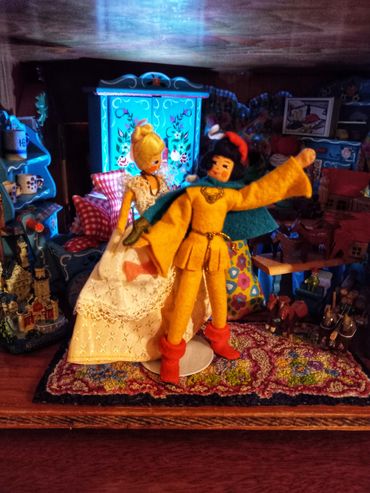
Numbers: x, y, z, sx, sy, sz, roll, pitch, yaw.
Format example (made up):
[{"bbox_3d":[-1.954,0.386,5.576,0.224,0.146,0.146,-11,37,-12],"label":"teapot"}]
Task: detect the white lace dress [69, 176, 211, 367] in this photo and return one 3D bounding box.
[{"bbox_3d":[-0.041,0.013,0.413,0.153,0.174,0.122,-8,20,-27],"label":"white lace dress"}]

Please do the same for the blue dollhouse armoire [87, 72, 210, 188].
[{"bbox_3d":[-0.054,-0.117,0.572,0.152,0.250,0.080,-6,19,-22],"label":"blue dollhouse armoire"}]

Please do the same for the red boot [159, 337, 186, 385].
[{"bbox_3d":[-0.012,0.103,0.359,0.023,0.038,0.033,0,18,-5],"label":"red boot"}]

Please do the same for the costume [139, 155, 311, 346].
[{"bbox_3d":[0.031,0.002,0.352,0.151,0.164,0.085,1,18,-2],"label":"costume"}]

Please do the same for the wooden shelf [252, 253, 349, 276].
[{"bbox_3d":[0.153,0.018,0.513,0.124,0.009,0.054,-5,19,-19],"label":"wooden shelf"}]

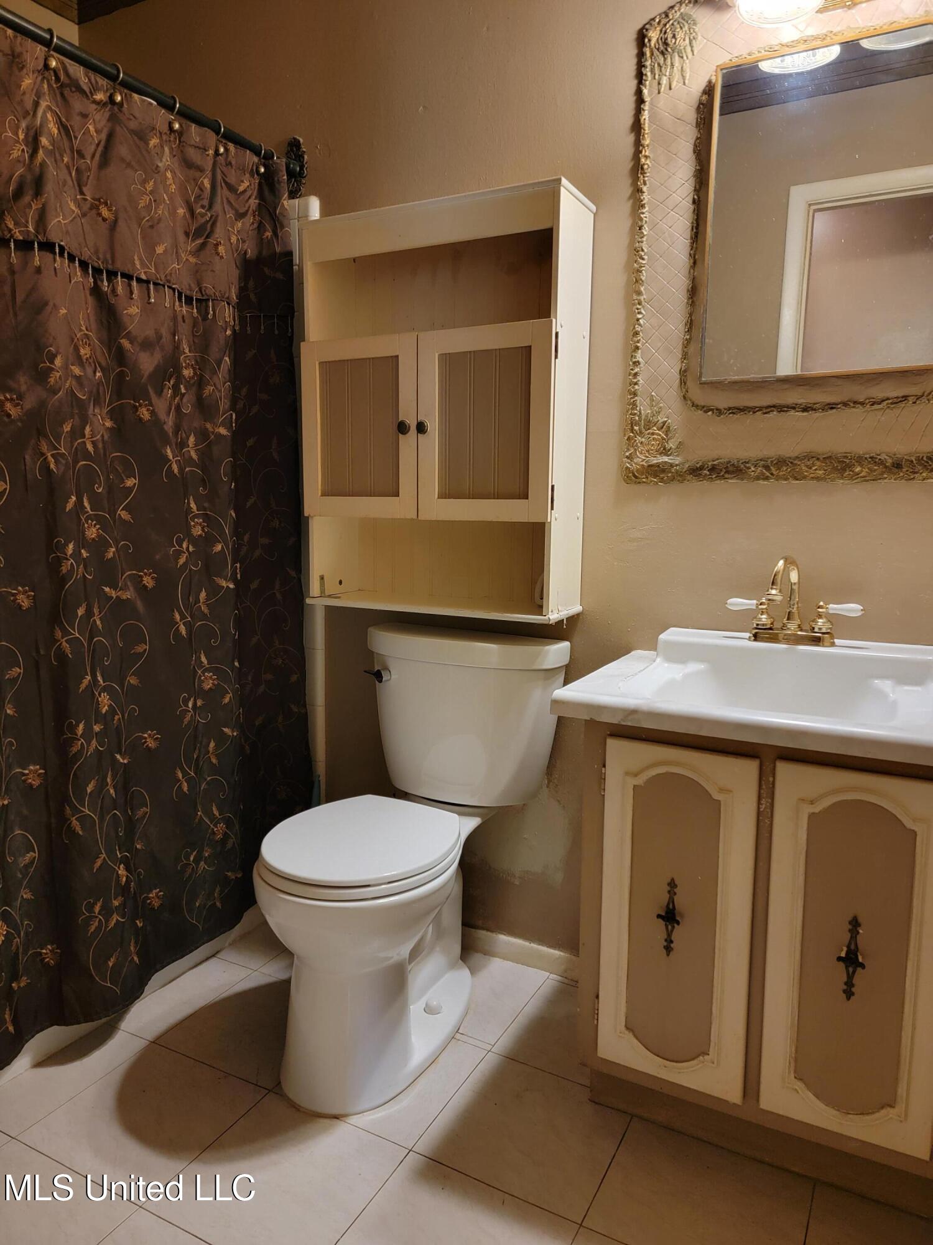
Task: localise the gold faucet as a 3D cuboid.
[{"bbox_3d":[0.596,-0.040,1.587,0.247,0.166,0.155,5,9,28],"label":"gold faucet"}]

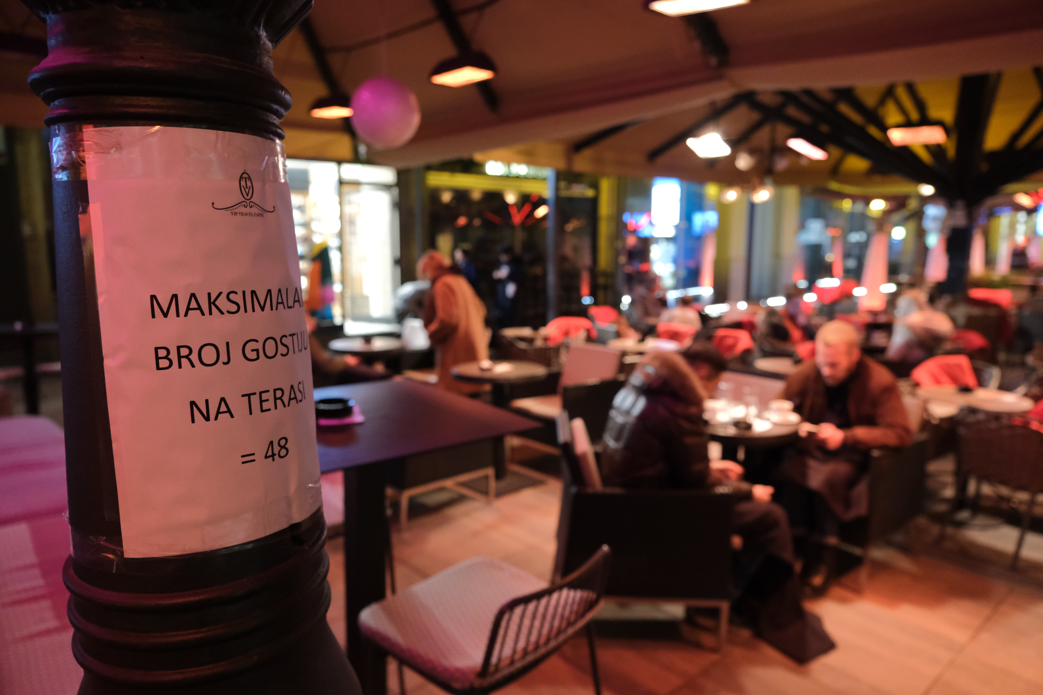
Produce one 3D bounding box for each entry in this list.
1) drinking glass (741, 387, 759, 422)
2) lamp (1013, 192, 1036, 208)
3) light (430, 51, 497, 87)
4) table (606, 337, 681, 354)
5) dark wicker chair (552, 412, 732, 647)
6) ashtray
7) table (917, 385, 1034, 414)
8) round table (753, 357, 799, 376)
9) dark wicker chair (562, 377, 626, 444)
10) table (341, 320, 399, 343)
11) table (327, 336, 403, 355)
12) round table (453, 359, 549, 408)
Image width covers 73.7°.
[{"bbox_3d":[1.073,0.264,3.243,0.069,0.135,0.069,0,8,0],"label":"drinking glass"},{"bbox_3d":[8.322,-2.467,11.500,0.400,0.130,0.250,-5,11,-30],"label":"lamp"},{"bbox_3d":[-0.344,-1.654,4.067,0.240,0.140,0.370,-6,11,-39],"label":"light"},{"bbox_3d":[0.978,0.347,5.647,0.610,0.735,0.610,0,8,0],"label":"table"},{"bbox_3d":[0.484,0.735,2.978,0.680,0.790,0.630,1,9,5],"label":"dark wicker chair"},{"bbox_3d":[-0.583,0.184,2.136,0.130,0.034,0.130,0,9,0],"label":"ashtray"},{"bbox_3d":[2.447,0.638,3.816,0.600,0.740,0.600,0,9,0],"label":"table"},{"bbox_3d":[1.843,0.492,4.673,0.620,0.740,0.620,0,9,0],"label":"round table"},{"bbox_3d":[0.332,0.423,4.884,0.660,0.800,0.620,-7,11,-40],"label":"dark wicker chair"},{"bbox_3d":[-1.329,0.205,6.260,0.620,0.740,0.620,0,9,0],"label":"table"},{"bbox_3d":[-1.234,0.341,5.599,0.610,0.735,0.610,0,8,0],"label":"table"},{"bbox_3d":[-0.140,0.510,4.501,0.610,0.735,0.610,0,8,0],"label":"round table"}]

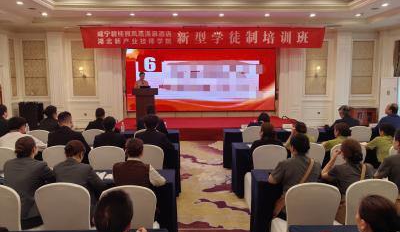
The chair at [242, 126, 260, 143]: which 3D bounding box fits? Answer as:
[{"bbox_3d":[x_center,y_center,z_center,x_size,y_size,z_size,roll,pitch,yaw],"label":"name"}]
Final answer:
[{"bbox_3d":[1.010,0.638,5.910,0.470,0.930,0.560,0,6,-1],"label":"chair"}]

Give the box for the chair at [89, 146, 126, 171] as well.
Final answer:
[{"bbox_3d":[-1.208,0.819,4.330,0.460,0.920,0.560,-1,7,-2],"label":"chair"}]

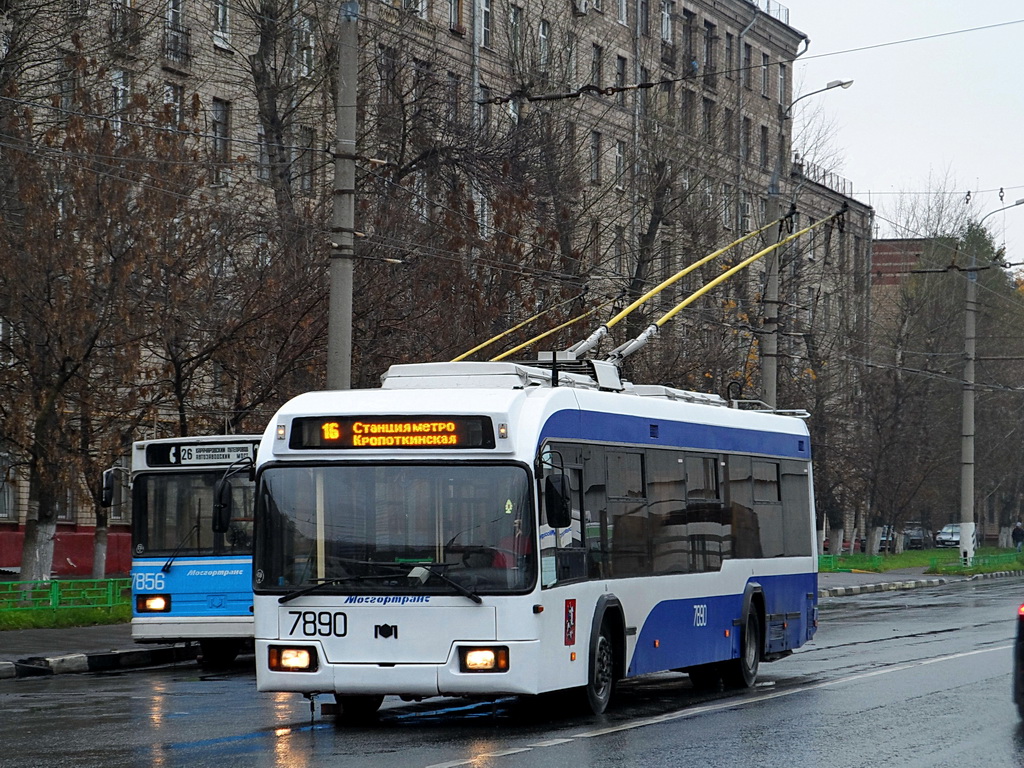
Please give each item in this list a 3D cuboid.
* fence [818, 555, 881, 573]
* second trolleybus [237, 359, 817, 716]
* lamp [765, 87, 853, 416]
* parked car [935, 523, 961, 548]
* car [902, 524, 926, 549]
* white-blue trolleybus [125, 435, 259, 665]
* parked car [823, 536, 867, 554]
[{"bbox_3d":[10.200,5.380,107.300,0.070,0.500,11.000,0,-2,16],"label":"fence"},{"bbox_3d":[0.622,1.436,34.389,2.500,3.150,11.500,-1,-2,16],"label":"second trolleybus"},{"bbox_3d":[7.000,-1.290,84.900,2.200,12.000,0.400,0,-2,16],"label":"lamp"},{"bbox_3d":[24.900,8.601,201.000,1.760,1.460,4.300,0,-2,16],"label":"parked car"},{"bbox_3d":[22.461,8.289,194.000,1.720,1.550,4.200,0,-2,16],"label":"car"},{"bbox_3d":[-1.970,2.180,49.200,2.500,3.000,11.800,-1,-3,16],"label":"white-blue trolleybus"},{"bbox_3d":[16.679,7.720,177.000,1.720,1.450,4.300,0,-2,16],"label":"parked car"}]

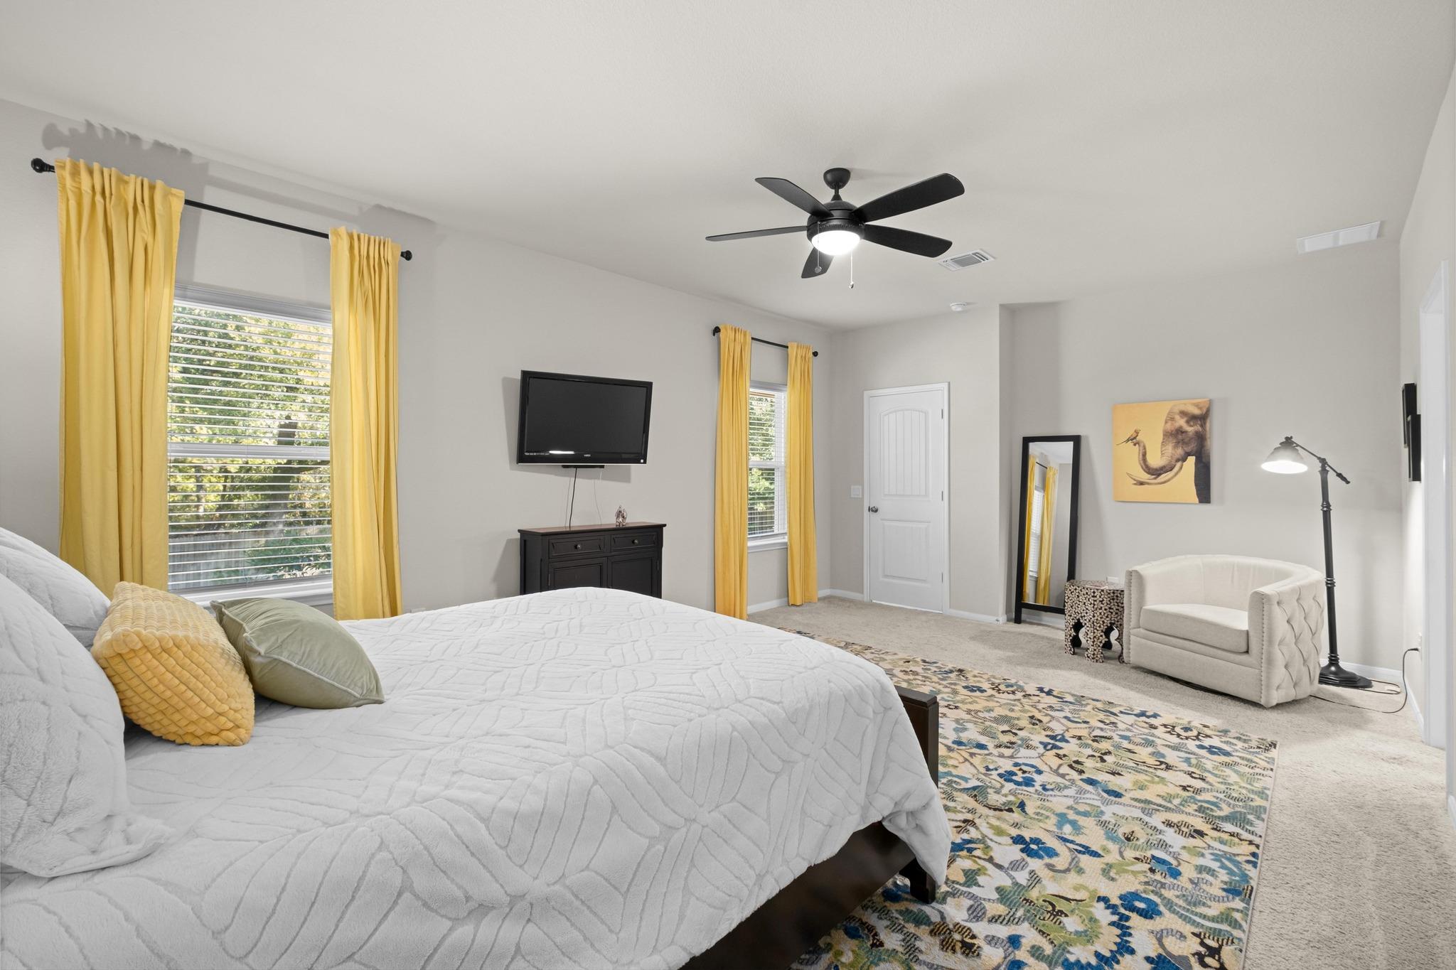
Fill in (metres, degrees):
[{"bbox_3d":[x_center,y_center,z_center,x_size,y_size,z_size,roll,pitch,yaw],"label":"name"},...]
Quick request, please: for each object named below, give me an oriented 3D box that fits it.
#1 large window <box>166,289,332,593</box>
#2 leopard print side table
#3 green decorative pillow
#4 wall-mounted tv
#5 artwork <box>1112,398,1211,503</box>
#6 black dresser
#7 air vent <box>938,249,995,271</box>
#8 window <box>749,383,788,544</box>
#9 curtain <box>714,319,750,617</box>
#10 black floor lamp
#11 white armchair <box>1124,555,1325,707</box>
[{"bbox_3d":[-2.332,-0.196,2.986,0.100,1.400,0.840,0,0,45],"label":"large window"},{"bbox_3d":[2.641,0.951,4.310,0.400,0.490,0.420,0,0,-21],"label":"leopard print side table"},{"bbox_3d":[-1.035,0.387,1.439,0.530,0.160,0.300,0,-37,45],"label":"green decorative pillow"},{"bbox_3d":[-0.974,-0.443,4.179,0.980,0.595,0.080,0,8,-40],"label":"wall-mounted tv"},{"bbox_3d":[3.257,-0.247,4.570,0.600,0.750,0.035,0,0,45],"label":"artwork"},{"bbox_3d":[-0.898,0.744,4.140,0.370,0.900,1.020,0,0,45],"label":"black dresser"},{"bbox_3d":[1.650,-1.534,4.187,0.310,0.020,0.240,0,0,45],"label":"air vent"},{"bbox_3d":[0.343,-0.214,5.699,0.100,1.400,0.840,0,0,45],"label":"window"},{"bbox_3d":[0.056,-0.087,5.252,0.100,2.520,0.400,0,0,45],"label":"curtain"},{"bbox_3d":[3.653,0.446,3.773,0.460,1.510,0.310,0,0,14],"label":"black floor lamp"},{"bbox_3d":[3.112,0.840,3.762,0.700,0.720,0.810,0,0,-17],"label":"white armchair"}]

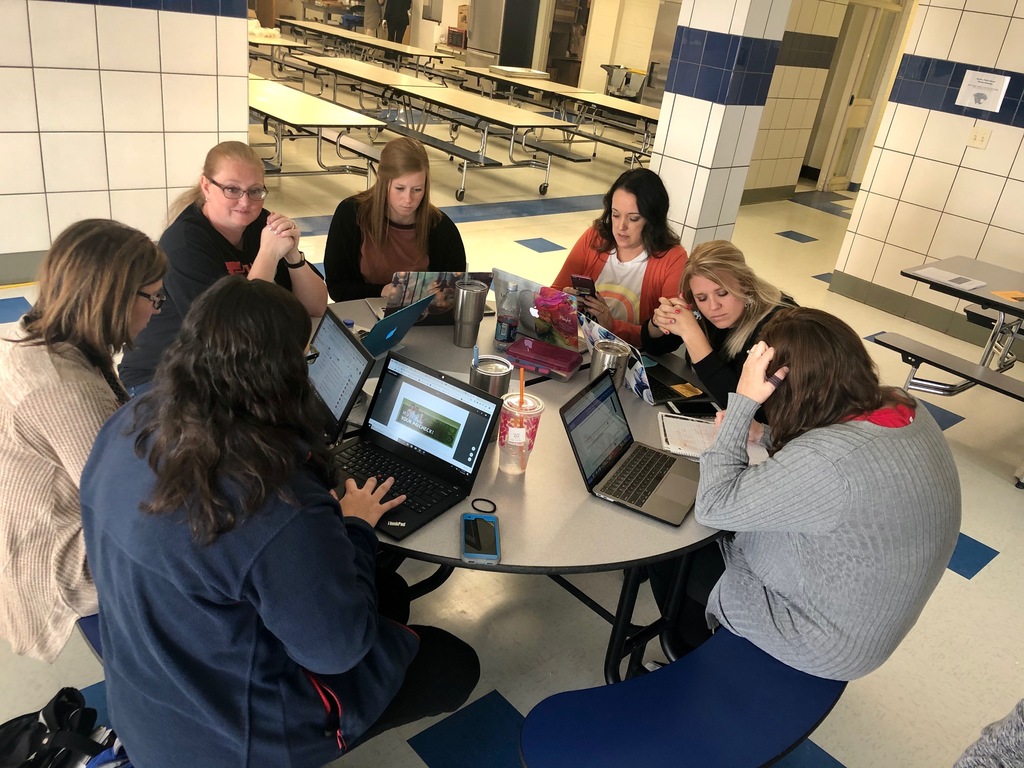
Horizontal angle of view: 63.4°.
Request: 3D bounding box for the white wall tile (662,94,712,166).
[{"bbox_3d":[0.894,-1.289,4.199,0.012,0.302,0.226,-15,34,-40],"label":"white wall tile"}]

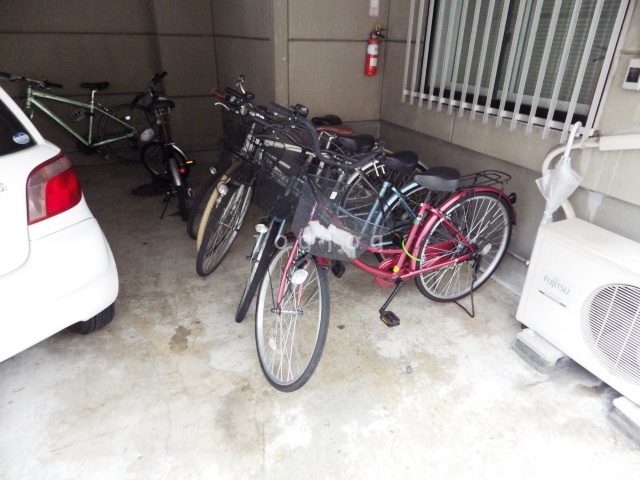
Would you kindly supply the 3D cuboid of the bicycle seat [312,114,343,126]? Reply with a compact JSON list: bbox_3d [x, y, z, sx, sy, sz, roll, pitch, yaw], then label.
[{"bbox_3d":[0.057,-0.909,3.092,0.265,0.085,0.170,-11,29,-21],"label":"bicycle seat"}]

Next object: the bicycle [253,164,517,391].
[{"bbox_3d":[0.481,-0.011,1.970,1.480,1.030,0.610,-11,29,-21],"label":"bicycle"}]

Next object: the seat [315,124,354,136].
[{"bbox_3d":[0.086,-0.755,2.803,0.275,0.075,0.160,-11,29,-21],"label":"seat"}]

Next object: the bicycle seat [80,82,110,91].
[{"bbox_3d":[-2.447,-1.673,4.432,0.275,0.080,0.155,-11,29,-21],"label":"bicycle seat"}]

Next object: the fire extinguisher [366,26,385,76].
[{"bbox_3d":[0.431,-1.527,3.276,0.150,0.385,0.125,-12,29,-22],"label":"fire extinguisher"}]

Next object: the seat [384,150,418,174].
[{"bbox_3d":[0.428,-0.428,2.219,0.265,0.100,0.200,-11,29,-21],"label":"seat"}]

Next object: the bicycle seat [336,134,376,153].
[{"bbox_3d":[0.229,-0.606,2.552,0.265,0.100,0.200,-11,29,-21],"label":"bicycle seat"}]

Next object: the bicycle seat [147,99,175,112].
[{"bbox_3d":[-1.351,-1.143,3.457,0.205,0.100,0.260,-11,29,-20],"label":"bicycle seat"}]

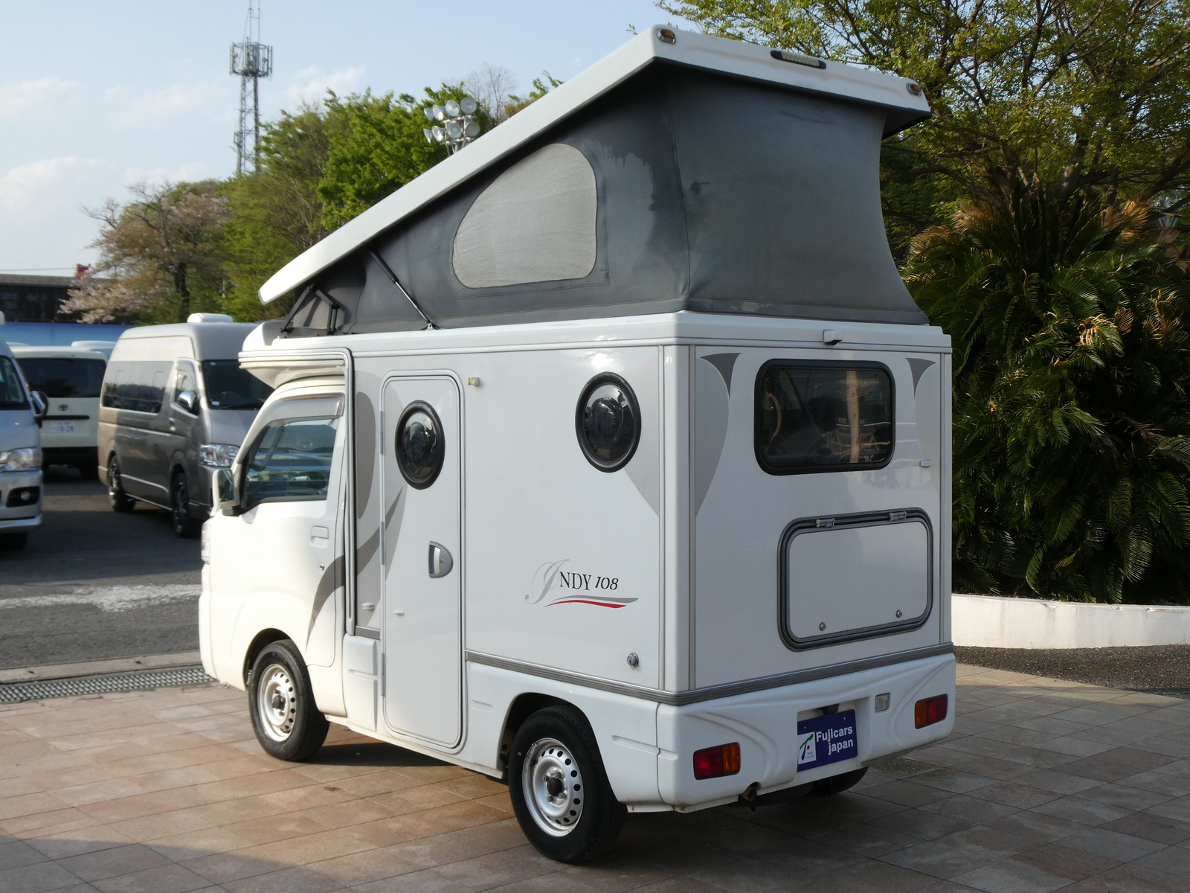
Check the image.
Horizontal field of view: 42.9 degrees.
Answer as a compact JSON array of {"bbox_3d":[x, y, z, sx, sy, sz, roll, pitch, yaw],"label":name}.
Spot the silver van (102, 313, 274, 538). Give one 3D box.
[{"bbox_3d":[-4.360,-0.279,17.853,1.880,2.320,5.350,-1,4,-30],"label":"silver van"}]

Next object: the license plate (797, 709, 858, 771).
[{"bbox_3d":[0.797,1.015,5.225,0.330,0.165,0.015,-2,-2,-41],"label":"license plate"}]

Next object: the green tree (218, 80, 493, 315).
[{"bbox_3d":[-7.509,-5.591,47.188,8.800,11.270,8.000,0,2,-9],"label":"green tree"}]

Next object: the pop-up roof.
[{"bbox_3d":[-0.069,-0.891,6.094,1.340,0.855,2.550,-2,3,-41],"label":"pop-up roof"}]

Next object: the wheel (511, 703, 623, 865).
[{"bbox_3d":[-0.101,1.162,5.206,0.145,0.532,0.532,-2,3,-41],"label":"wheel"}]

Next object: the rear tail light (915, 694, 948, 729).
[{"bbox_3d":[1.215,0.961,5.487,0.195,0.100,0.045,-2,3,-41],"label":"rear tail light"}]

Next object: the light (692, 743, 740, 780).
[{"bbox_3d":[0.377,0.987,4.752,0.195,0.100,0.045,-2,3,-41],"label":"light"}]

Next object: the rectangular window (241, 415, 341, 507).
[{"bbox_3d":[-1.321,0.069,6.567,0.050,0.450,0.800,9,-5,-41],"label":"rectangular window"}]

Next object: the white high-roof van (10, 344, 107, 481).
[{"bbox_3d":[-9.420,-0.630,25.200,1.750,2.050,4.800,-2,4,-32],"label":"white high-roof van"}]

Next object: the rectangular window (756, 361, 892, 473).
[{"bbox_3d":[0.788,-0.100,5.128,0.730,0.385,0.050,-2,3,-41],"label":"rectangular window"}]

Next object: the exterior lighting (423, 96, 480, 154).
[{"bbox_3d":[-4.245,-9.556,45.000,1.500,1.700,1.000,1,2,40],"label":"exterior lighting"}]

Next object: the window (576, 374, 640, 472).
[{"bbox_3d":[0.043,-0.077,4.847,0.050,0.325,0.320,-2,3,-41],"label":"window"}]

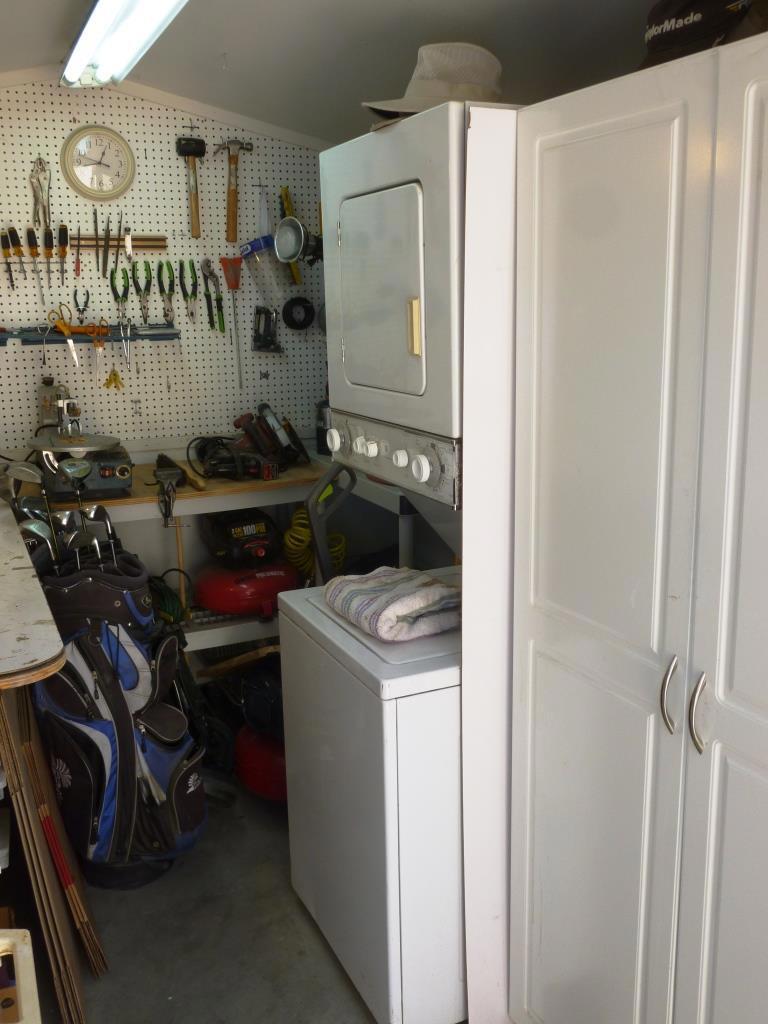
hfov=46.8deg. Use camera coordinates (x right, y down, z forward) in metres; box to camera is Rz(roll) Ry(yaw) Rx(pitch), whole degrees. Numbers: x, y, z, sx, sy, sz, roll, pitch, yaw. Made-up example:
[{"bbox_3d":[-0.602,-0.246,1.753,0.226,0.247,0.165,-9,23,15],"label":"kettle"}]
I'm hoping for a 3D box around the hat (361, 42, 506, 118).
[{"bbox_3d":[0.127,-0.824,1.690,0.340,0.130,0.320,-5,14,-17],"label":"hat"}]

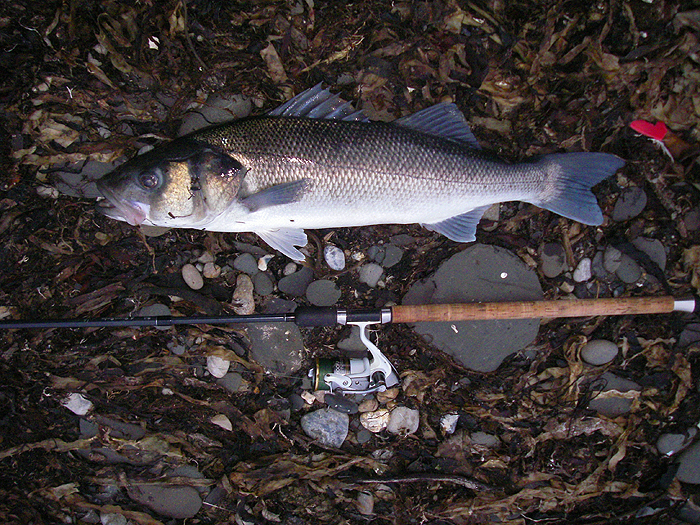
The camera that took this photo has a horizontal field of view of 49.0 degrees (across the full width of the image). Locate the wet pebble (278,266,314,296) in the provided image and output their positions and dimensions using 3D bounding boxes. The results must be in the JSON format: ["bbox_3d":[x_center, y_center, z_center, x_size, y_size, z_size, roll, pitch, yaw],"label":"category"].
[{"bbox_3d":[-0.068,0.027,1.024,0.050,0.016,0.032,-31,80,-6],"label":"wet pebble"}]

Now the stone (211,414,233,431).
[{"bbox_3d":[-0.168,0.210,1.010,0.030,0.011,0.016,27,79,6],"label":"stone"}]

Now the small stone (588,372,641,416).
[{"bbox_3d":[0.353,0.176,1.022,0.070,0.025,0.056,11,79,2],"label":"small stone"}]

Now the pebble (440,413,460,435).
[{"bbox_3d":[0.127,0.205,0.988,0.022,0.014,0.029,17,79,3],"label":"pebble"}]

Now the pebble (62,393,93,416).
[{"bbox_3d":[-0.361,0.188,1.015,0.040,0.016,0.026,24,79,5],"label":"pebble"}]

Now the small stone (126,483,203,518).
[{"bbox_3d":[-0.226,0.292,0.940,0.093,0.028,0.042,11,78,2],"label":"small stone"}]

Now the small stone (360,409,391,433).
[{"bbox_3d":[0.034,0.208,1.011,0.040,0.021,0.029,-10,78,-2],"label":"small stone"}]

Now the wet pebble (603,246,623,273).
[{"bbox_3d":[0.343,-0.004,1.003,0.024,0.016,0.036,-6,78,-1],"label":"wet pebble"}]

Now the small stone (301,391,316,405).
[{"bbox_3d":[-0.054,0.175,0.994,0.018,0.008,0.011,39,81,7],"label":"small stone"}]

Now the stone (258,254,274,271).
[{"bbox_3d":[-0.115,0.001,1.055,0.017,0.011,0.028,38,81,7],"label":"stone"}]

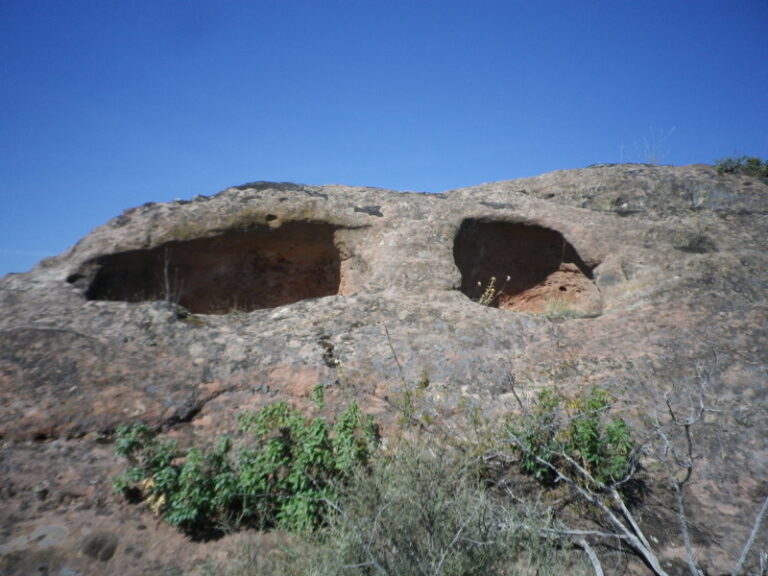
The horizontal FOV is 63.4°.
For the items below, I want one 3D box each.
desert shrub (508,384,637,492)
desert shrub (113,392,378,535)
[{"bbox_3d":[1.419,1.116,4.700,0.920,0.720,0.700,0,-6,0],"label":"desert shrub"},{"bbox_3d":[-1.003,1.257,4.500,1.820,0.900,0.850,0,-6,0],"label":"desert shrub"}]

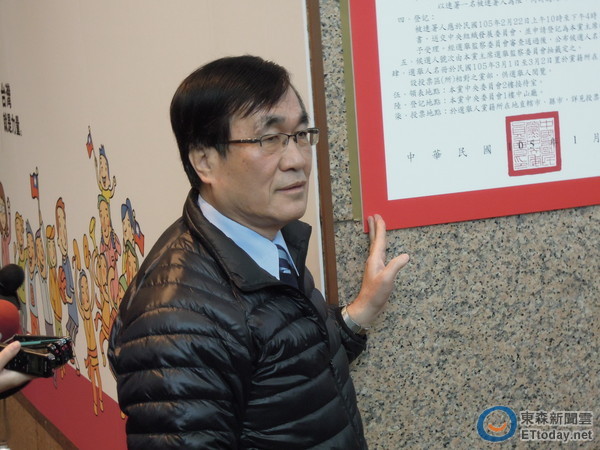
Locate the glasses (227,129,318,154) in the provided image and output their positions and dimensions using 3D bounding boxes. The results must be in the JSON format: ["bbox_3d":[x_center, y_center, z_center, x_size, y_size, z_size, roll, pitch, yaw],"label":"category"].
[{"bbox_3d":[-0.060,-0.113,2.545,0.140,0.041,0.141,-1,7,40],"label":"glasses"}]

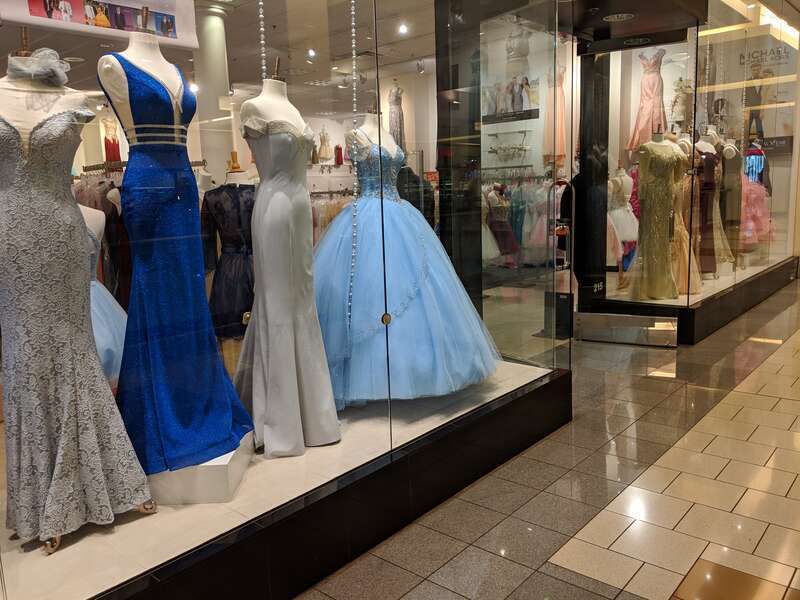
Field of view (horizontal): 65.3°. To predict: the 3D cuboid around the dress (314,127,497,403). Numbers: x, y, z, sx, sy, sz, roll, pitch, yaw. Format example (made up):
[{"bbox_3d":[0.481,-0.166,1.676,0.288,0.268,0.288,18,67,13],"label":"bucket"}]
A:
[{"bbox_3d":[-0.113,-0.281,3.827,1.360,1.480,1.360,4,11,36],"label":"dress"}]

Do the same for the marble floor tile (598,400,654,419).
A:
[{"bbox_3d":[1.498,0.737,4.174,0.305,0.012,0.305,6,12,41],"label":"marble floor tile"}]

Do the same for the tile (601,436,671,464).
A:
[{"bbox_3d":[1.323,0.847,3.523,0.305,0.012,0.305,6,12,41],"label":"tile"}]

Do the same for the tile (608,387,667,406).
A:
[{"bbox_3d":[1.709,0.693,4.393,0.302,0.014,0.302,6,12,41],"label":"tile"}]

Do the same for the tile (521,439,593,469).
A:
[{"bbox_3d":[0.897,0.867,3.499,0.302,0.014,0.302,6,12,41],"label":"tile"}]

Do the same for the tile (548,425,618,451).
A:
[{"bbox_3d":[1.100,0.824,3.723,0.302,0.014,0.302,6,12,41],"label":"tile"}]

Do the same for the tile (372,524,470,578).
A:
[{"bbox_3d":[0.085,1.039,2.594,0.305,0.012,0.305,6,12,41],"label":"tile"}]

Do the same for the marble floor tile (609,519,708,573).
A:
[{"bbox_3d":[1.064,1.014,2.560,0.308,0.010,0.305,5,12,42],"label":"marble floor tile"}]

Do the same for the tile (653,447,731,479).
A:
[{"bbox_3d":[1.558,0.870,3.332,0.308,0.010,0.305,5,12,42],"label":"tile"}]

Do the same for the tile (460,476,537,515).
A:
[{"bbox_3d":[0.488,0.953,3.045,0.305,0.012,0.305,6,12,41],"label":"tile"}]

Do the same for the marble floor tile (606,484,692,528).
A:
[{"bbox_3d":[1.152,0.959,2.886,0.308,0.010,0.305,5,12,42],"label":"marble floor tile"}]

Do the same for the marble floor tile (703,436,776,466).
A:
[{"bbox_3d":[1.876,0.836,3.453,0.308,0.010,0.305,5,12,42],"label":"marble floor tile"}]

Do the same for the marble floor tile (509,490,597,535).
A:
[{"bbox_3d":[0.717,0.976,2.846,0.305,0.012,0.305,6,12,41],"label":"marble floor tile"}]

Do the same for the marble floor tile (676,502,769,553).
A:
[{"bbox_3d":[1.377,0.979,2.670,0.302,0.014,0.302,6,12,41],"label":"marble floor tile"}]

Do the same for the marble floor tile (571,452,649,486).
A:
[{"bbox_3d":[1.121,0.890,3.297,0.305,0.012,0.305,6,12,41],"label":"marble floor tile"}]

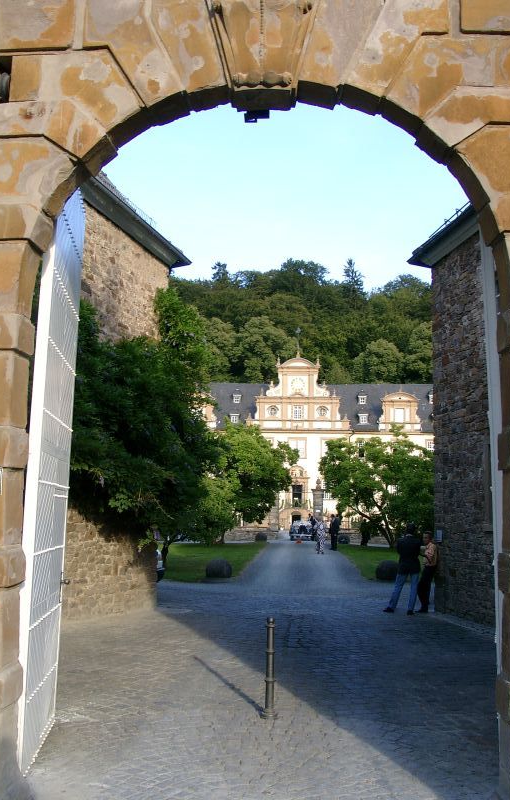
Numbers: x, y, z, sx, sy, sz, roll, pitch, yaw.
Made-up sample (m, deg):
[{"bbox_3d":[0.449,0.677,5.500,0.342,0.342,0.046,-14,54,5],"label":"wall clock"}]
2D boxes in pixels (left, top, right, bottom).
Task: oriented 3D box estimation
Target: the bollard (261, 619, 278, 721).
[{"bbox_3d":[0.132,2.439,7.150,0.140,0.900,0.140,1,-9,0],"label":"bollard"}]

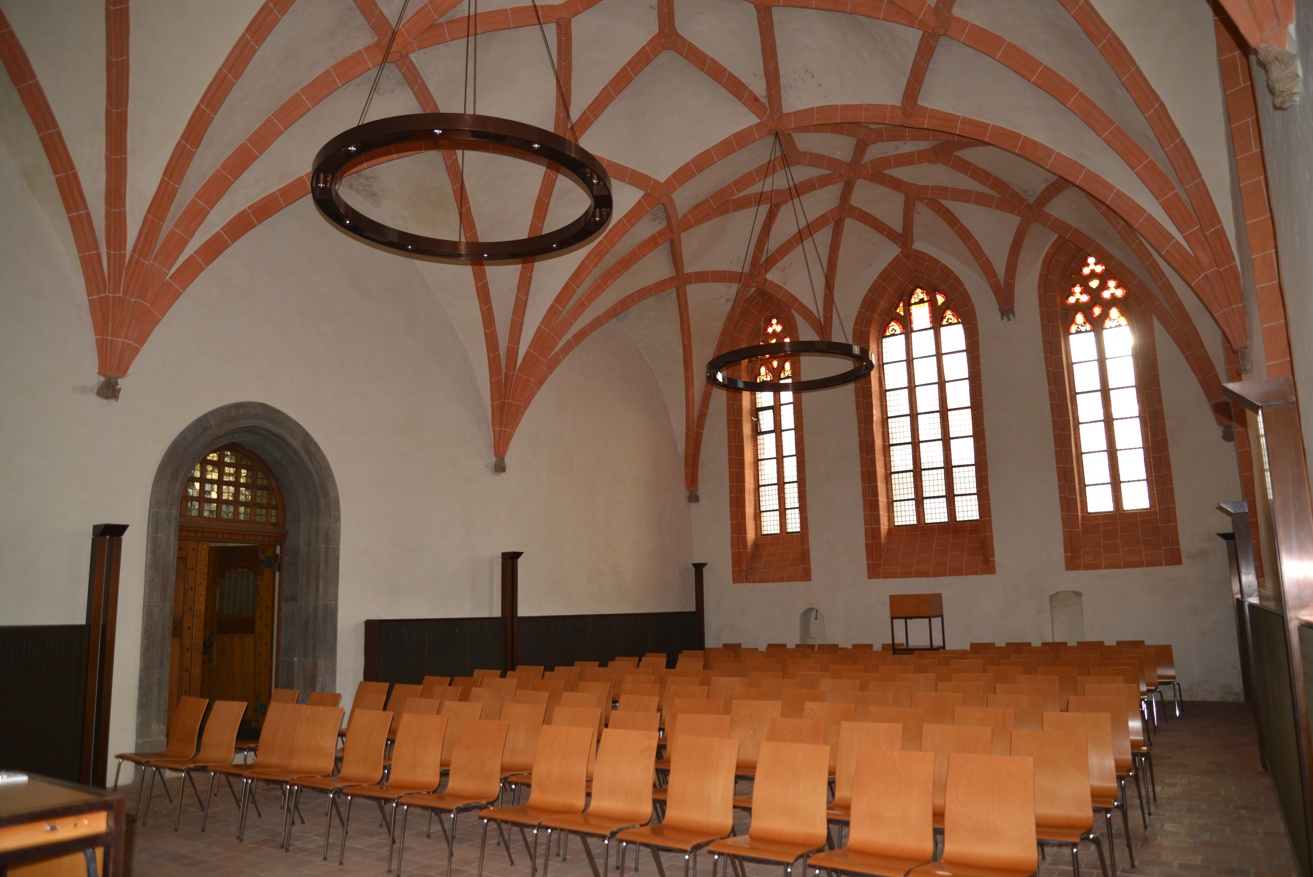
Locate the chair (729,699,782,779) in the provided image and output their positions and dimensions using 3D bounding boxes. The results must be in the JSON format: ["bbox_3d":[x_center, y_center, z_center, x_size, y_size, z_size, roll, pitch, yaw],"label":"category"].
[{"bbox_3d":[0.627,2.282,6.055,0.475,0.845,0.565,-6,-12,24],"label":"chair"}]

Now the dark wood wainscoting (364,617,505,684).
[{"bbox_3d":[-2.897,3.112,11.540,0.100,1.447,2.440,-8,-13,32],"label":"dark wood wainscoting"}]

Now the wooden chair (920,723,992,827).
[{"bbox_3d":[1.552,1.986,4.632,0.465,0.845,0.565,-8,-13,32],"label":"wooden chair"}]

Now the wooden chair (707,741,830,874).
[{"bbox_3d":[0.569,1.934,4.177,0.475,0.845,0.565,-8,-13,32],"label":"wooden chair"}]

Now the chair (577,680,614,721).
[{"bbox_3d":[-0.724,2.704,8.033,0.490,0.855,0.550,-8,-13,34],"label":"chair"}]

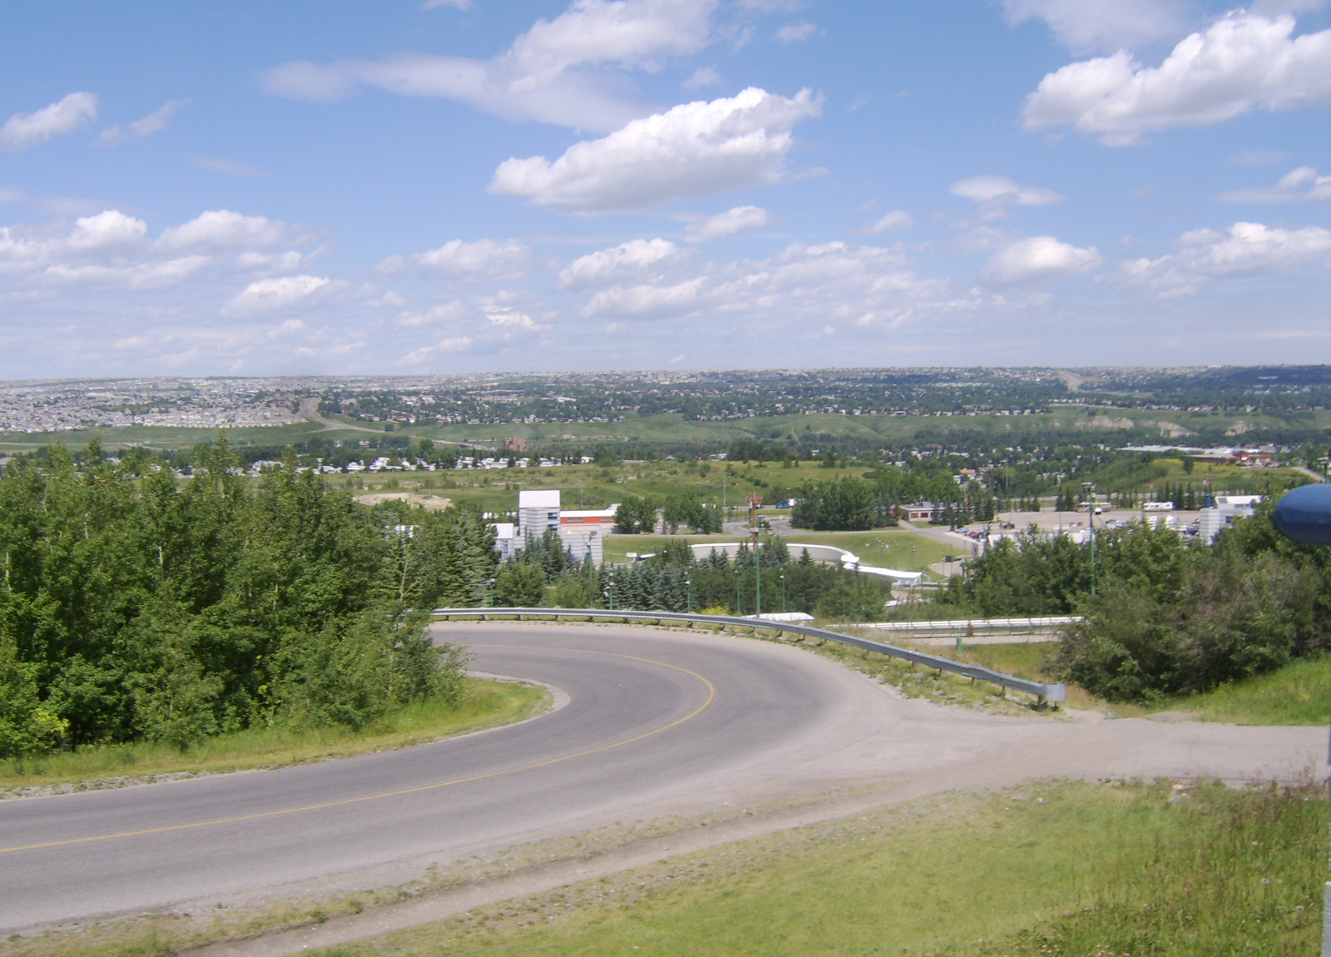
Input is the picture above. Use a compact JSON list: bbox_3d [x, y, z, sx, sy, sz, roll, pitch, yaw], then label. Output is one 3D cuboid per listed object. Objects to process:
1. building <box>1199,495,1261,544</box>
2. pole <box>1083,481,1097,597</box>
[{"bbox_3d":[129.676,9.847,272.000,12.500,11.000,9.000,-1,5,-8],"label":"building"},{"bbox_3d":[47.098,7.082,132.000,1.500,13.600,0.800,-1,5,0],"label":"pole"}]

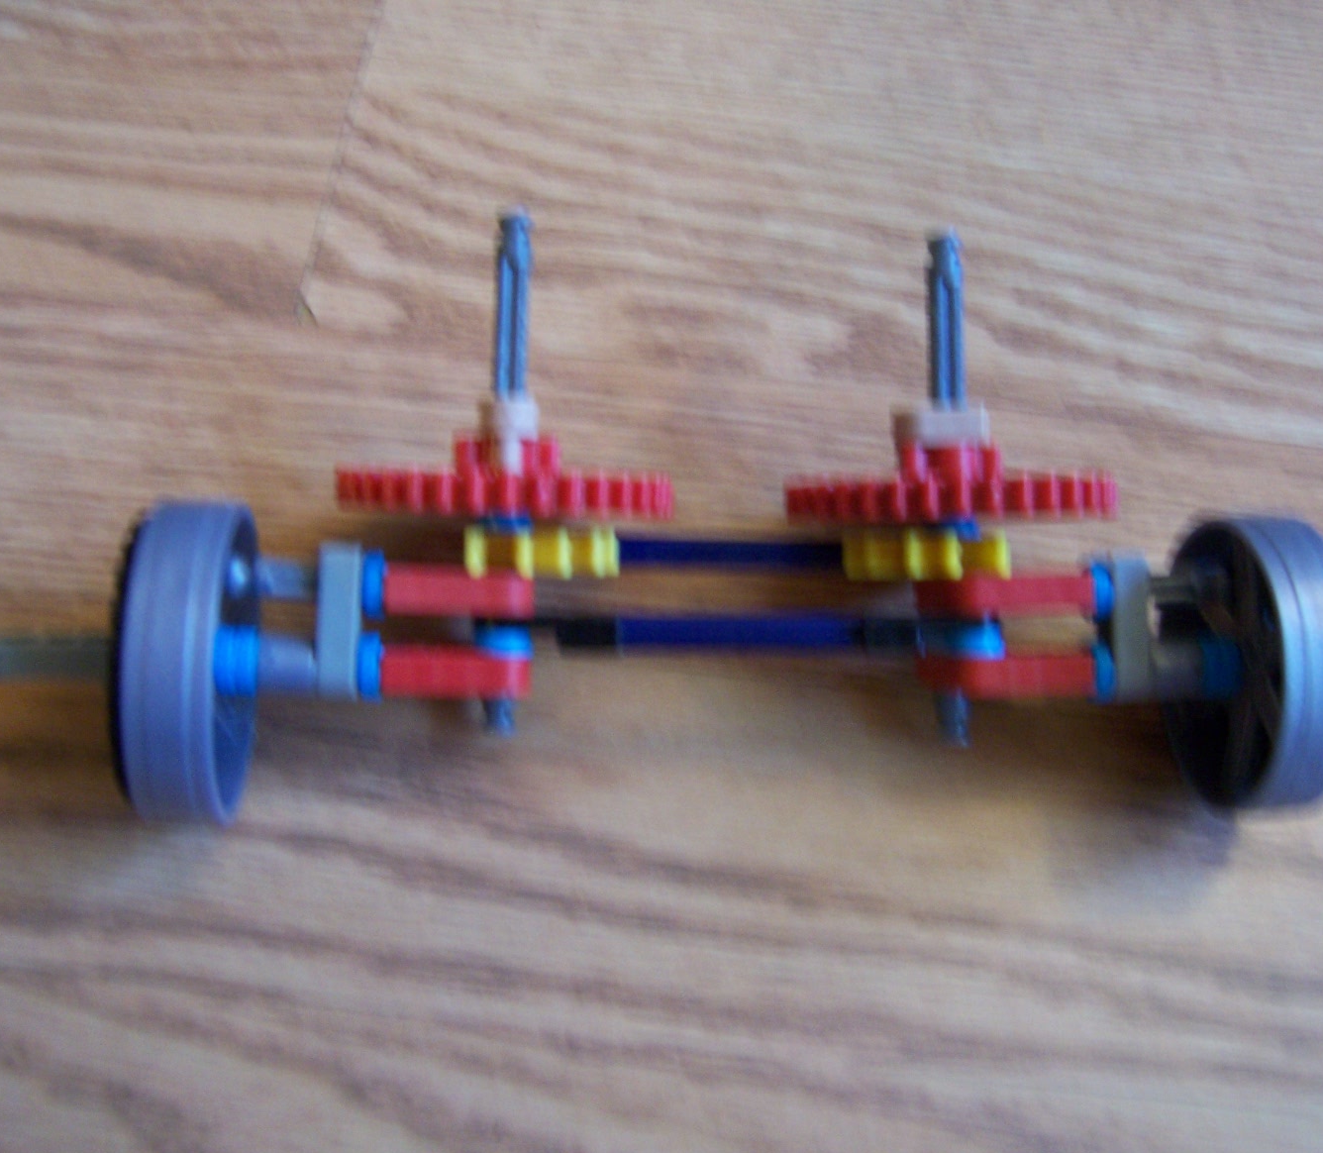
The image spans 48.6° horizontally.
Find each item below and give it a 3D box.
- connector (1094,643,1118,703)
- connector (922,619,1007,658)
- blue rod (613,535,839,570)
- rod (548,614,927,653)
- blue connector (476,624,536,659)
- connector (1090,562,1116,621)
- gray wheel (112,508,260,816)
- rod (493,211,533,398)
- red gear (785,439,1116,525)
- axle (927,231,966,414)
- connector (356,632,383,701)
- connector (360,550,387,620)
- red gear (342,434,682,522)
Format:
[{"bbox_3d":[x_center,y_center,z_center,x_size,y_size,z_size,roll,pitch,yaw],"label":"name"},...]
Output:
[{"bbox_3d":[0.077,0.017,0.255,0.004,0.011,0.011,0,90,-2],"label":"connector"},{"bbox_3d":[0.050,0.010,0.241,0.013,0.013,0.006,0,92,0],"label":"connector"},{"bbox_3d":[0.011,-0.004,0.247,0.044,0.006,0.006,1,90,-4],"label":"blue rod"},{"bbox_3d":[0.012,0.009,0.237,0.060,0.006,0.006,0,90,-2],"label":"rod"},{"bbox_3d":[-0.026,0.011,0.246,0.010,0.010,0.004,1,93,0],"label":"blue connector"},{"bbox_3d":[0.076,0.003,0.252,0.004,0.010,0.010,0,90,-3],"label":"connector"},{"bbox_3d":[-0.075,0.014,0.235,0.014,0.051,0.051,0,92,-8],"label":"gray wheel"},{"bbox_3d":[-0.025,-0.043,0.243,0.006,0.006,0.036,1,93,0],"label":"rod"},{"bbox_3d":[0.049,-0.017,0.249,0.056,0.056,0.013,-1,93,0],"label":"red gear"},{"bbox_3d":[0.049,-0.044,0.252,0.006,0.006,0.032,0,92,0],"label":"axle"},{"bbox_3d":[-0.048,0.015,0.242,0.004,0.010,0.010,1,90,-9],"label":"connector"},{"bbox_3d":[-0.047,0.001,0.239,0.004,0.011,0.011,2,90,-8],"label":"connector"},{"bbox_3d":[-0.026,-0.017,0.244,0.056,0.056,0.013,1,93,0],"label":"red gear"}]

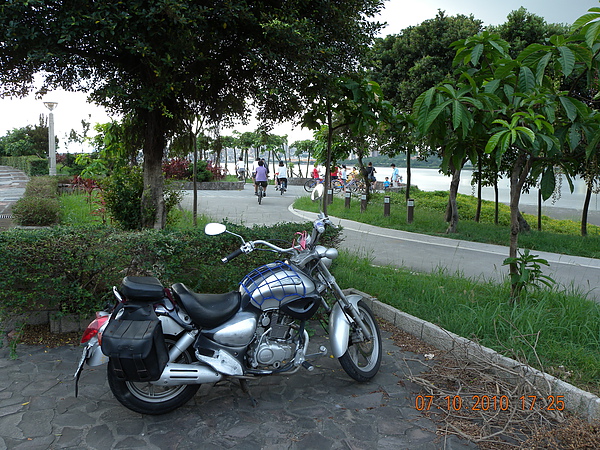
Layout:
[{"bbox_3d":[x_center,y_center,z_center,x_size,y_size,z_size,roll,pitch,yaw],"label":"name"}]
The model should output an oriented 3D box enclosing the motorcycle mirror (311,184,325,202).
[{"bbox_3d":[0.113,-0.201,3.050,0.045,0.100,0.150,12,-26,-31],"label":"motorcycle mirror"}]

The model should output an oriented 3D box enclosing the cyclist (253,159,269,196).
[{"bbox_3d":[-1.475,-1.761,18.500,0.520,1.380,0.750,1,7,-3],"label":"cyclist"}]

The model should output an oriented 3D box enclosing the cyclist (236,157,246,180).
[{"bbox_3d":[-3.411,-3.277,28.300,0.550,1.450,0.800,0,7,-6],"label":"cyclist"}]

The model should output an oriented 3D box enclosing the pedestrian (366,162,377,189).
[{"bbox_3d":[3.875,-2.585,26.300,0.500,1.580,0.500,6,9,37],"label":"pedestrian"}]

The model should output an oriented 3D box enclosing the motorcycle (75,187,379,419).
[{"bbox_3d":[-0.371,0.475,3.320,2.130,1.450,0.850,-2,8,-20],"label":"motorcycle"}]

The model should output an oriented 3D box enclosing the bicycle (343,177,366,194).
[{"bbox_3d":[2.764,-2.111,25.800,1.600,1.000,0.550,0,7,-6],"label":"bicycle"}]

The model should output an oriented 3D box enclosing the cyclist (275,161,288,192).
[{"bbox_3d":[-0.900,-2.398,24.000,0.580,1.500,0.800,0,7,-3],"label":"cyclist"}]

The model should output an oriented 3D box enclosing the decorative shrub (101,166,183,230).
[{"bbox_3d":[-3.462,-0.557,10.600,1.400,1.500,1.600,1,7,0],"label":"decorative shrub"}]

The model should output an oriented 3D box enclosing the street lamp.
[{"bbox_3d":[-15.842,-5.525,31.000,0.950,4.800,0.950,1,7,0],"label":"street lamp"}]

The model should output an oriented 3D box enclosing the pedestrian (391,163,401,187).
[{"bbox_3d":[5.400,-2.675,27.500,0.400,1.600,0.500,-2,8,-21],"label":"pedestrian"}]

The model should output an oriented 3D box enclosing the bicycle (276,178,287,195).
[{"bbox_3d":[-0.893,-1.908,23.800,0.550,1.030,1.650,0,7,-3],"label":"bicycle"}]

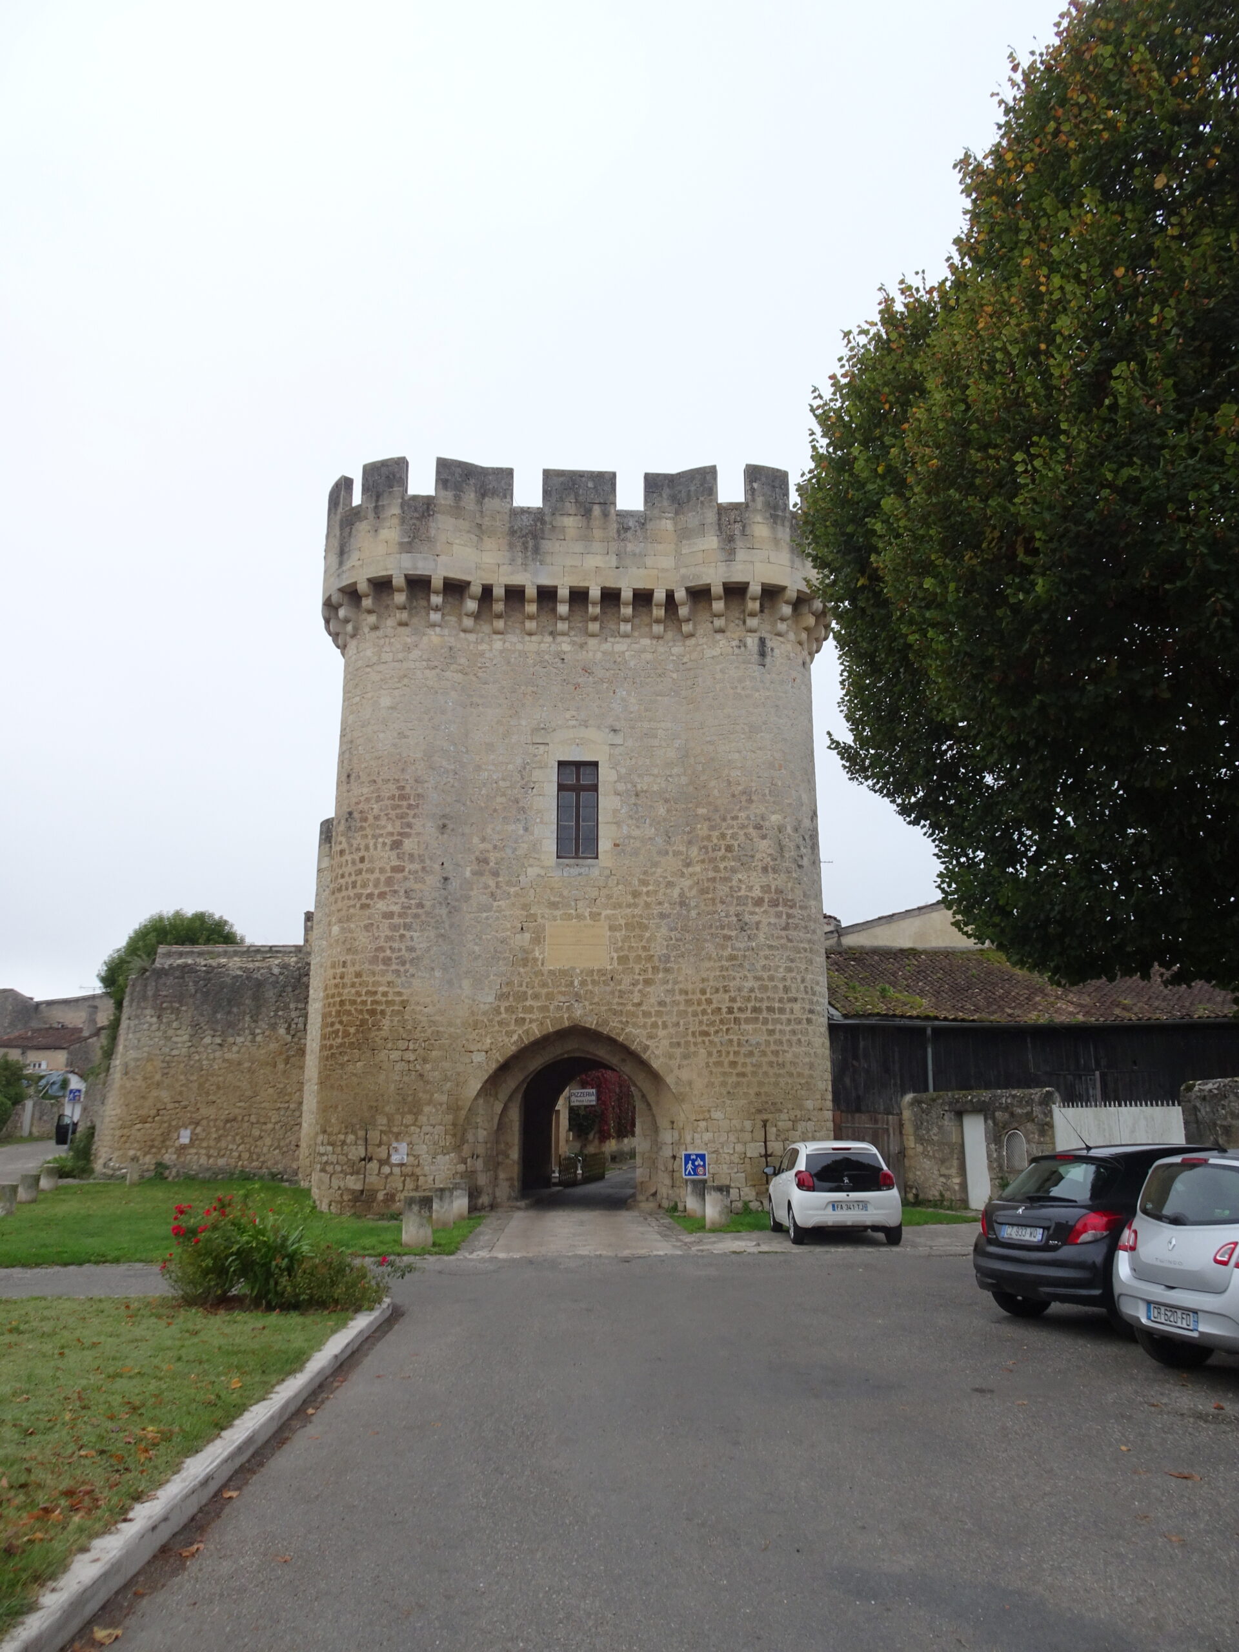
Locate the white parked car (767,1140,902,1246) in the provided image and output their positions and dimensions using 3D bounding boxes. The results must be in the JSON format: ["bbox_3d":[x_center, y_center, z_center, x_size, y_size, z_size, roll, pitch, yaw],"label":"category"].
[{"bbox_3d":[3.364,5.836,18.407,1.630,1.460,3.475,0,-15,0],"label":"white parked car"}]

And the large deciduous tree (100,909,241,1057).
[{"bbox_3d":[-14.572,7.019,38.517,5.800,8.400,5.800,0,-15,0],"label":"large deciduous tree"}]

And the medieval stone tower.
[{"bbox_3d":[-1.097,0.775,29.210,12.300,16.900,9.000,1,-15,-3],"label":"medieval stone tower"}]

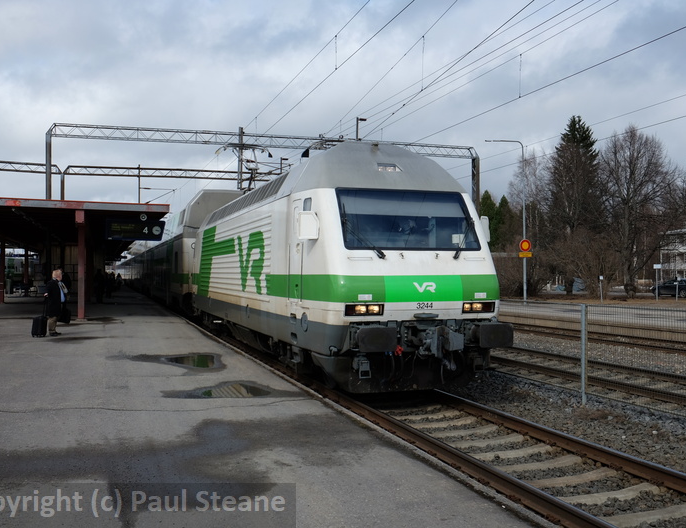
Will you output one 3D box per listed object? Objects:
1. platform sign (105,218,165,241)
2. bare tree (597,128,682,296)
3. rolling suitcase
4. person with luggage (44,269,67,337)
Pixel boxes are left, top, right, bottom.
[{"bbox_3d":[-7.635,-1.244,25.900,2.080,0.760,0.280,0,0,-20],"label":"platform sign"},{"bbox_3d":[23.034,-4.181,54.500,6.200,13.300,6.200,0,0,-20],"label":"bare tree"},{"bbox_3d":[-7.934,1.425,18.400,0.260,0.990,0.380,0,-1,-38],"label":"rolling suitcase"},{"bbox_3d":[-7.584,1.031,18.600,0.520,1.740,0.550,0,0,-9],"label":"person with luggage"}]

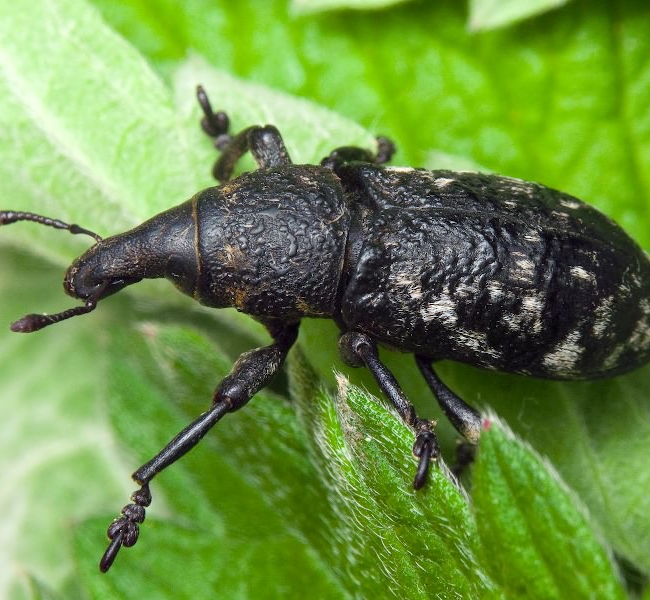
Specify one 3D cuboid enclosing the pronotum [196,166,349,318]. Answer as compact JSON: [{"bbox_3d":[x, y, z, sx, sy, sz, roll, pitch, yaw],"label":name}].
[{"bbox_3d":[-0.002,-0.002,0.055,0.004,0.004,0.004,0,61,1],"label":"pronotum"}]

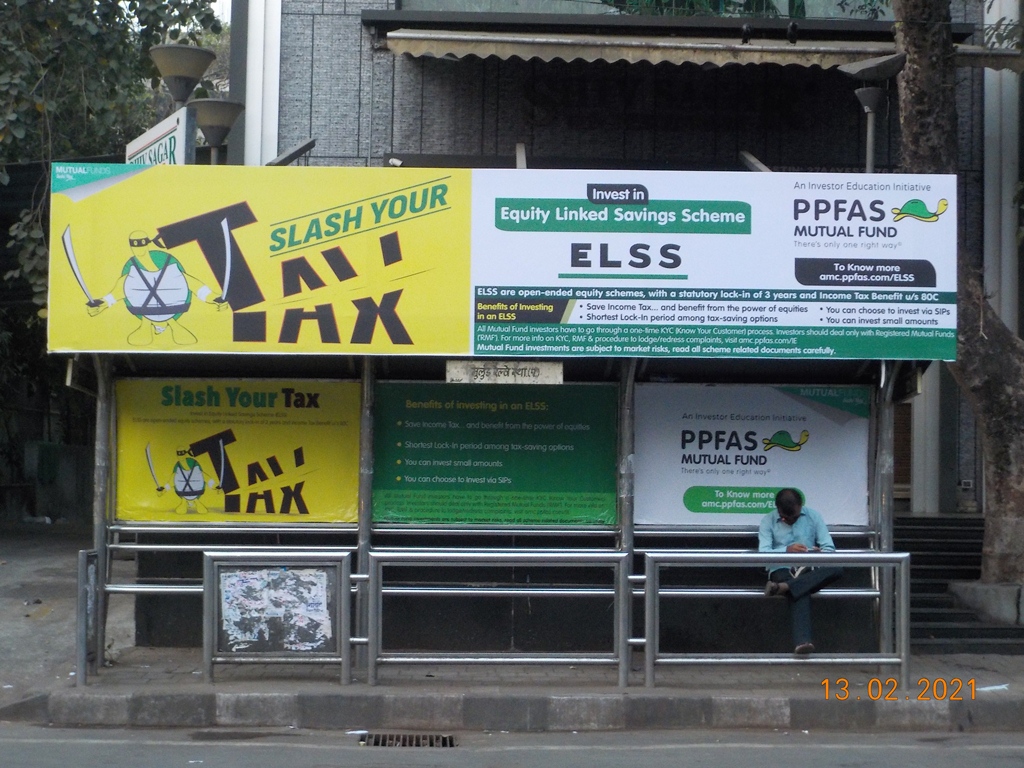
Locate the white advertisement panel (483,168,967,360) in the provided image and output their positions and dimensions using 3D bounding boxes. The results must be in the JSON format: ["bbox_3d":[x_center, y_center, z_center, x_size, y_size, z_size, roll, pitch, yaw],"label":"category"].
[{"bbox_3d":[1.216,-0.714,10.346,2.943,1.128,0.070,1,-2,-3],"label":"white advertisement panel"}]

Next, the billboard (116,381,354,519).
[{"bbox_3d":[-1.828,0.447,11.519,1.656,0.968,0.050,1,-2,-3],"label":"billboard"}]

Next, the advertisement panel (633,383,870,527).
[{"bbox_3d":[1.598,0.483,11.679,1.667,0.972,0.050,1,-2,-3],"label":"advertisement panel"}]

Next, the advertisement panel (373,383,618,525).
[{"bbox_3d":[-0.117,0.468,11.599,1.676,0.962,0.050,1,-2,-3],"label":"advertisement panel"}]

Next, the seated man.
[{"bbox_3d":[1.845,1.205,10.970,0.540,1.060,0.650,1,-2,-3],"label":"seated man"}]

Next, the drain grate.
[{"bbox_3d":[-0.579,2.023,9.645,0.567,0.040,0.475,1,-2,-3],"label":"drain grate"}]

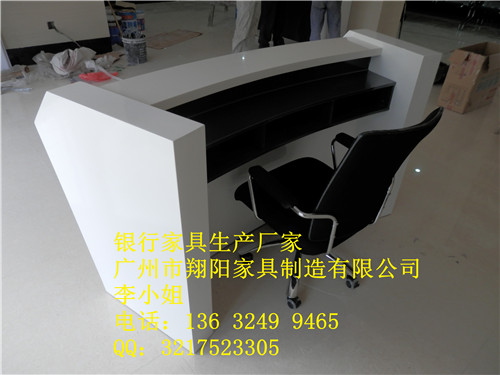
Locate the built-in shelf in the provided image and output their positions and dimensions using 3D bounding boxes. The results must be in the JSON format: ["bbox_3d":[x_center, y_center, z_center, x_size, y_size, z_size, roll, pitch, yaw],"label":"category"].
[{"bbox_3d":[0.178,-0.360,1.621,1.390,0.245,0.308,-25,43,-33],"label":"built-in shelf"}]

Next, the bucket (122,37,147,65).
[{"bbox_3d":[-1.461,-1.760,4.634,0.285,0.324,0.285,2,35,-1],"label":"bucket"}]

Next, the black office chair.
[{"bbox_3d":[0.322,0.044,1.645,0.610,0.965,0.637,-22,42,-31],"label":"black office chair"}]

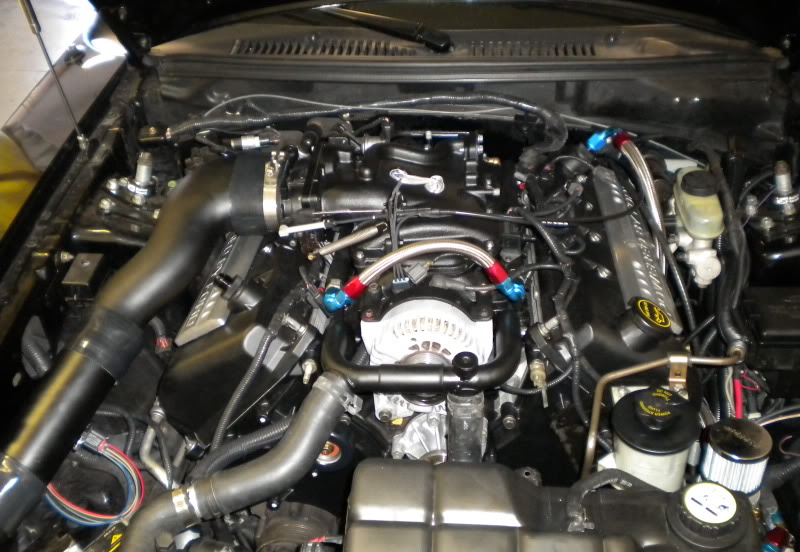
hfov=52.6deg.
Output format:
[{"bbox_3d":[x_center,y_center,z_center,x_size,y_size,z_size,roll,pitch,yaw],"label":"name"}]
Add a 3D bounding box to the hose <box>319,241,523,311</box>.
[{"bbox_3d":[0.032,0.003,1.096,0.265,0.070,0.050,1,36,4],"label":"hose"}]

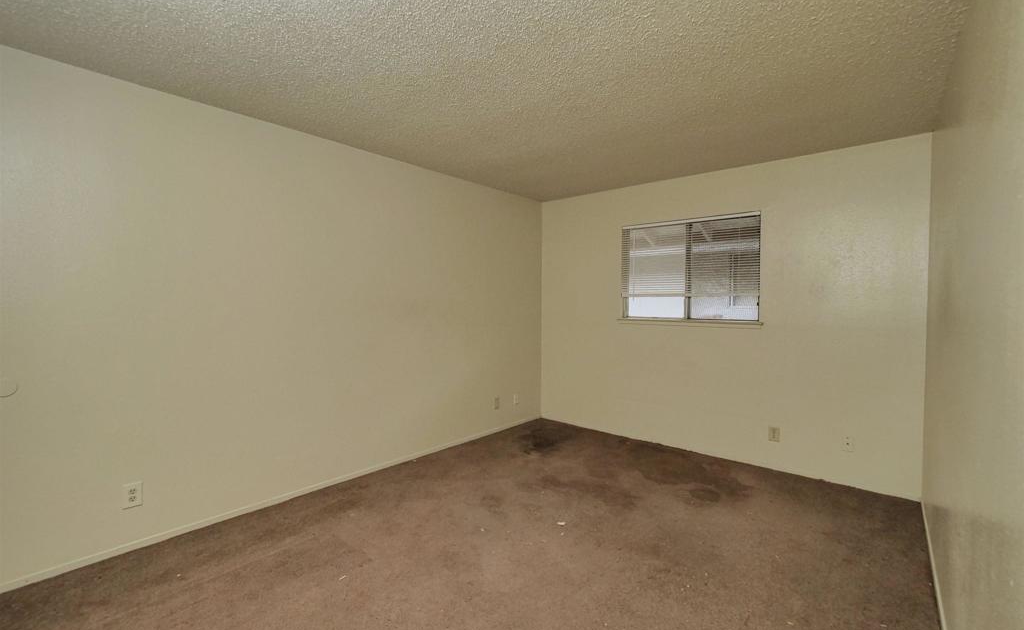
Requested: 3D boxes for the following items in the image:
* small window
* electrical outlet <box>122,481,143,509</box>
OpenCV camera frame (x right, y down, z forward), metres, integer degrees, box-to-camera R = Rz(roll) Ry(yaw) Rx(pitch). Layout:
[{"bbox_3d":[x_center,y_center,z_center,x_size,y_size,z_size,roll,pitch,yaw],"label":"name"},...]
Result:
[{"bbox_3d":[1.552,-0.383,3.725,1.235,0.950,0.080,2,2,40],"label":"small window"},{"bbox_3d":[-1.988,0.948,2.172,0.010,0.123,0.076,2,2,42],"label":"electrical outlet"}]

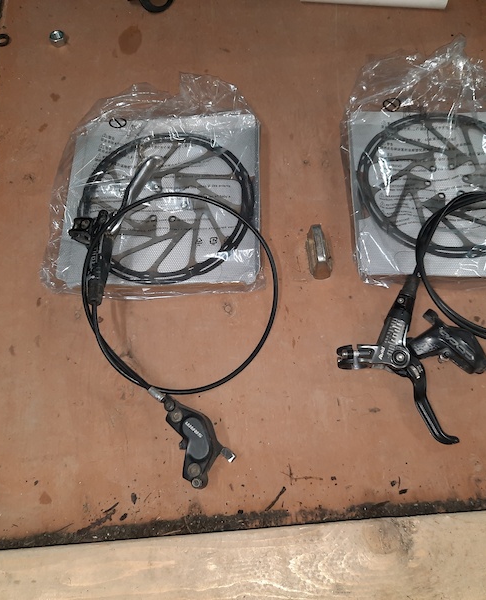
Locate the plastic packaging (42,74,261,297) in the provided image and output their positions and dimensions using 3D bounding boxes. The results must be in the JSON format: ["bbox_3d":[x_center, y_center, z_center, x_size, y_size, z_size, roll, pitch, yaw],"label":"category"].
[{"bbox_3d":[-0.099,-0.143,0.670,0.234,0.026,0.296,-1,66,1],"label":"plastic packaging"}]

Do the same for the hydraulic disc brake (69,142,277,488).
[{"bbox_3d":[-0.064,0.006,0.590,0.209,0.048,0.352,-9,66,-2],"label":"hydraulic disc brake"}]

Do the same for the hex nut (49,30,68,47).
[{"bbox_3d":[-0.249,-0.350,0.773,0.020,0.010,0.019,-1,66,1],"label":"hex nut"}]

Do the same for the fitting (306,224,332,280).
[{"bbox_3d":[0.084,-0.051,0.629,0.026,0.019,0.057,-4,66,0],"label":"fitting"}]

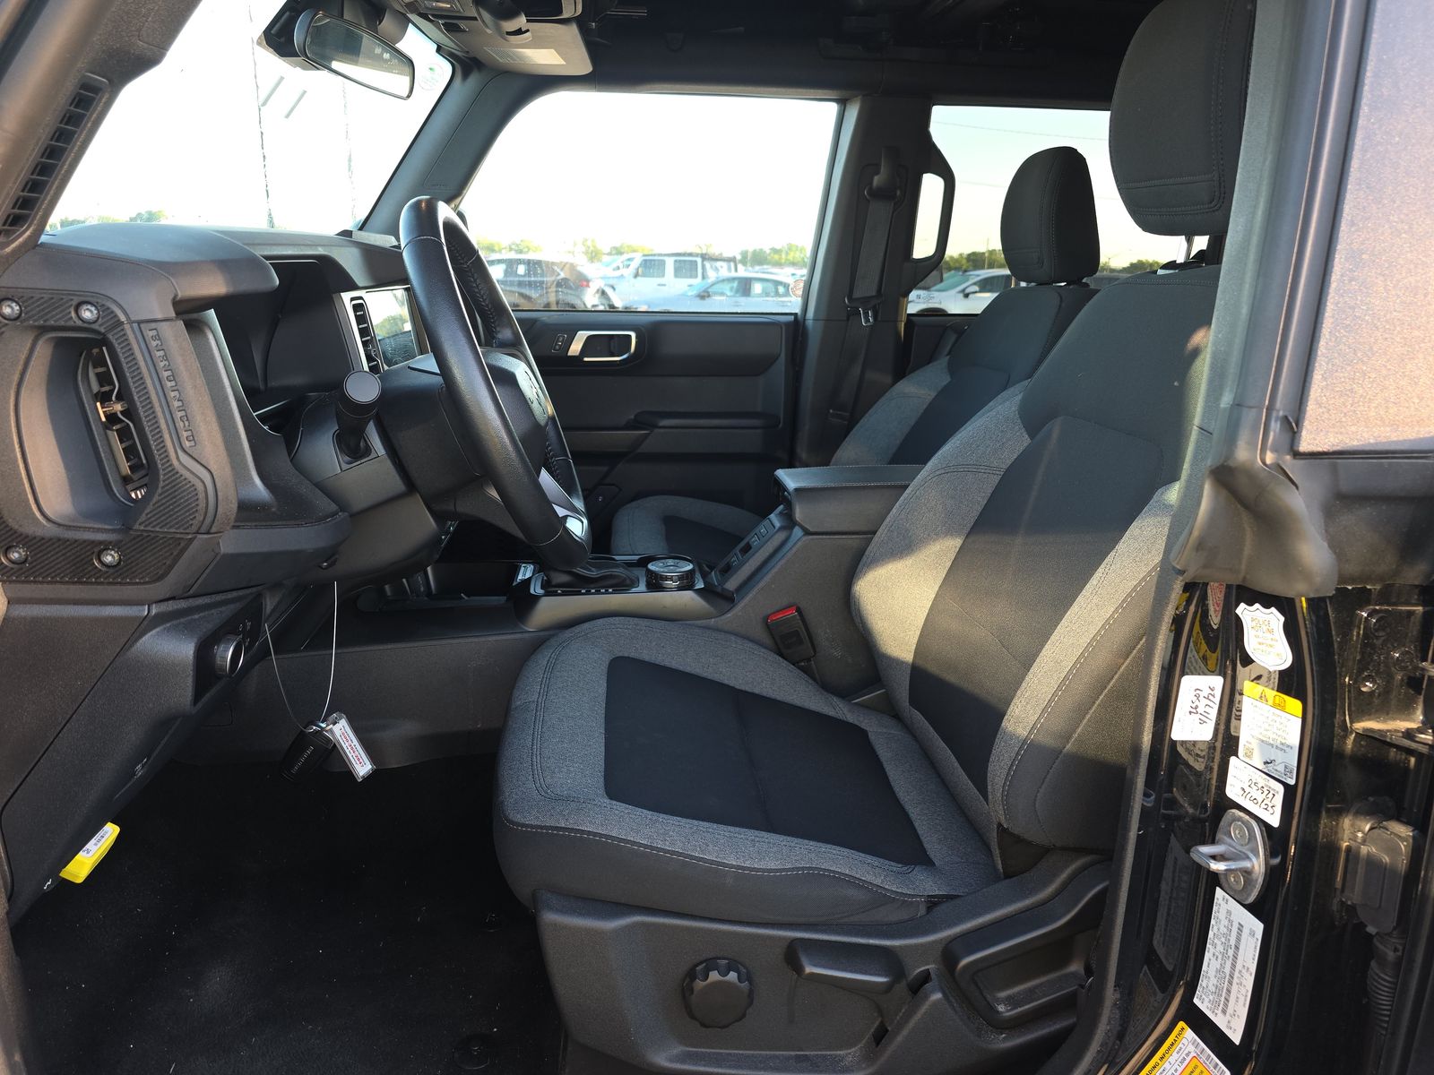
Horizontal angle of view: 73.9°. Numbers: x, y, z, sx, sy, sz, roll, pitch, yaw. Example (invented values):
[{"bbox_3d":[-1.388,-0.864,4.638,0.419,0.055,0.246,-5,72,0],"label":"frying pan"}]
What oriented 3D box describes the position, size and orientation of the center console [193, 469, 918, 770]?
[{"bbox_3d":[-0.119,0.083,1.386,1.060,0.400,0.290,0,16,-6],"label":"center console"}]

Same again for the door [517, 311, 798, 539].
[{"bbox_3d":[-0.280,-0.207,2.013,0.890,0.530,0.130,0,16,-6],"label":"door"}]

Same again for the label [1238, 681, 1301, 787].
[{"bbox_3d":[0.364,0.127,0.628,0.003,0.055,0.045,-4,11,-16],"label":"label"}]

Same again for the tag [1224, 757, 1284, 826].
[{"bbox_3d":[0.363,0.172,0.643,0.003,0.030,0.045,-3,16,-16],"label":"tag"}]

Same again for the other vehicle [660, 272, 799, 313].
[{"bbox_3d":[0.194,-5.078,21.143,4.850,1.450,1.850,0,16,-6],"label":"other vehicle"}]

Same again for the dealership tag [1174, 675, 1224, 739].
[{"bbox_3d":[0.332,0.118,0.658,0.028,0.048,0.003,3,16,8],"label":"dealership tag"}]

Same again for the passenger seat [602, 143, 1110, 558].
[{"bbox_3d":[0.226,-0.204,1.731,0.870,0.970,0.530,0,16,-6],"label":"passenger seat"}]

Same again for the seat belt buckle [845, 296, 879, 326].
[{"bbox_3d":[0.295,-0.460,1.937,0.068,0.062,0.028,0,16,-6],"label":"seat belt buckle"}]

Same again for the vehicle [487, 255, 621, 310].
[{"bbox_3d":[-4.836,-5.693,22.436,4.650,1.680,1.880,0,16,-6],"label":"vehicle"}]

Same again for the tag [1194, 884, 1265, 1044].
[{"bbox_3d":[0.362,0.302,0.674,0.003,0.099,0.043,-3,16,-16],"label":"tag"}]

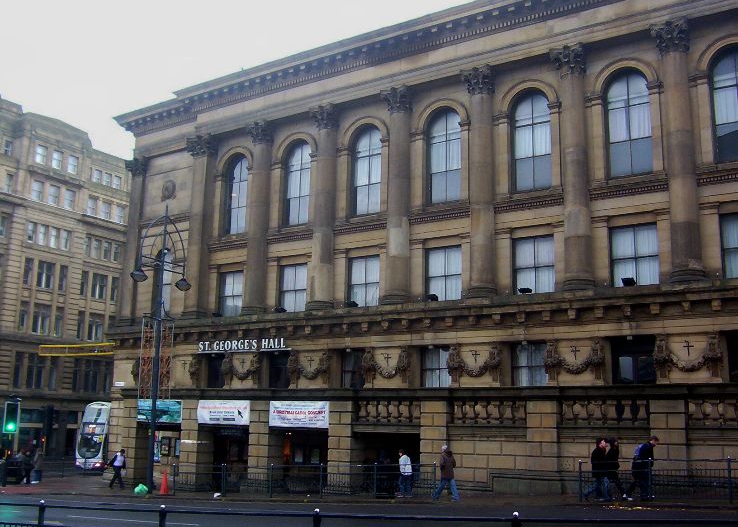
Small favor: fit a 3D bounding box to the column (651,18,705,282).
[{"bbox_3d":[11.030,-4.106,27.596,1.220,9.700,1.000,-6,-14,32],"label":"column"}]

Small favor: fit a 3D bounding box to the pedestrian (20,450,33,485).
[{"bbox_3d":[-17.019,10.187,38.479,0.600,1.700,0.550,-6,-14,31],"label":"pedestrian"}]

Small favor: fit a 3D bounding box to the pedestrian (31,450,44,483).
[{"bbox_3d":[-17.123,10.538,39.897,0.550,1.680,0.500,-6,-14,31],"label":"pedestrian"}]

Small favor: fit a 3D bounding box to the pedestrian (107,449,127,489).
[{"bbox_3d":[-10.774,8.816,32.955,0.700,1.680,0.550,-10,-16,42],"label":"pedestrian"}]

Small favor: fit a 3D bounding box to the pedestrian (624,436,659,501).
[{"bbox_3d":[7.586,5.712,21.467,0.850,1.730,0.550,-6,-14,31],"label":"pedestrian"}]

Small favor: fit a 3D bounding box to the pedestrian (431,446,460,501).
[{"bbox_3d":[2.378,6.358,23.375,0.680,1.660,0.500,-6,-14,31],"label":"pedestrian"}]

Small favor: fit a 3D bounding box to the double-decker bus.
[{"bbox_3d":[-14.867,11.991,53.077,2.520,4.370,10.500,-6,-14,31],"label":"double-decker bus"}]

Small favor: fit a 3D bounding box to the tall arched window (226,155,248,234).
[{"bbox_3d":[-6.839,-3.658,40.925,1.760,4.450,0.350,-6,-14,31],"label":"tall arched window"}]

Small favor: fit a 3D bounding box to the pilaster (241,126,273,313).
[{"bbox_3d":[-5.477,-2.211,38.106,1.200,9.500,1.200,1,-12,0],"label":"pilaster"}]

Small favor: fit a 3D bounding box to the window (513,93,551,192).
[{"bbox_3d":[6.661,-4.996,31.324,1.700,4.200,0.250,-6,-14,31],"label":"window"}]

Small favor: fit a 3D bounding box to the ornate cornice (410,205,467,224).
[{"bbox_3d":[3.235,-2.061,33.755,3.100,0.470,0.380,-6,-14,31],"label":"ornate cornice"}]

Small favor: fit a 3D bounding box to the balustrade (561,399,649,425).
[{"bbox_3d":[7.357,4.683,24.072,2.750,0.800,0.280,-6,-14,31],"label":"balustrade"}]

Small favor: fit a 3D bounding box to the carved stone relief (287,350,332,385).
[{"bbox_3d":[-2.569,4.561,33.767,2.150,1.500,0.380,-6,-14,31],"label":"carved stone relief"}]

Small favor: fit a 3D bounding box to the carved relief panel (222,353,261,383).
[{"bbox_3d":[-5.974,4.986,36.037,2.100,1.500,0.400,-6,-14,31],"label":"carved relief panel"}]

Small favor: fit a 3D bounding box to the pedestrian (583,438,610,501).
[{"bbox_3d":[6.410,5.812,21.792,0.680,1.720,0.500,-6,-14,31],"label":"pedestrian"}]

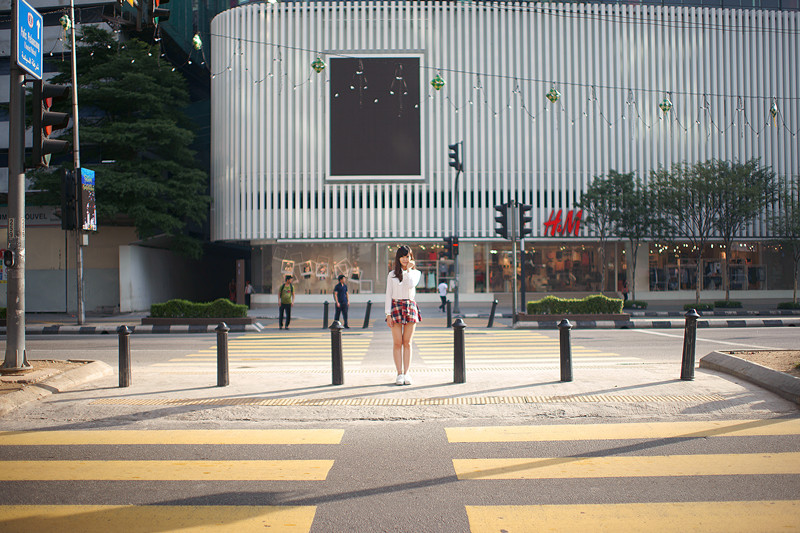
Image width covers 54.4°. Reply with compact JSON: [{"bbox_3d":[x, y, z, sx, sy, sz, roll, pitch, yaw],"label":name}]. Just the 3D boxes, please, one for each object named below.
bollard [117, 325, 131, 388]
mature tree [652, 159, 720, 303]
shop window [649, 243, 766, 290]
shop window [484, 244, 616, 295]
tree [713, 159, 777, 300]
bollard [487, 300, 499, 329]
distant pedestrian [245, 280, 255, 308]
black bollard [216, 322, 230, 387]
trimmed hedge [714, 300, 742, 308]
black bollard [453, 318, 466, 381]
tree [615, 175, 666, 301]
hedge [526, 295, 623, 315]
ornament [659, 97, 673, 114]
[{"bbox_3d":[-3.273,1.068,9.230,0.170,0.745,0.170,0,-2,-3],"label":"bollard"},{"bbox_3d":[13.538,-1.536,36.743,3.146,6.648,3.045,0,-2,0],"label":"mature tree"},{"bbox_3d":[19.242,0.000,48.500,7.485,2.994,0.250,0,-1,-4],"label":"shop window"},{"bbox_3d":[8.844,0.118,46.000,7.750,3.100,0.200,0,-2,-3],"label":"shop window"},{"bbox_3d":[18.686,-1.958,42.300,3.700,7.833,3.600,0,-1,-4],"label":"tree"},{"bbox_3d":[3.009,1.532,24.969,0.178,0.883,0.178,10,-2,0],"label":"bollard"},{"bbox_3d":[-8.709,1.667,45.000,0.420,1.678,0.500,0,-2,-28],"label":"distant pedestrian"},{"bbox_3d":[-2.104,1.049,9.250,0.175,0.765,0.175,0,-2,-3],"label":"black bollard"},{"bbox_3d":[17.419,2.024,41.209,1.269,0.294,1.066,0,-2,0],"label":"trimmed hedge"},{"bbox_3d":[0.721,1.019,9.380,0.175,0.780,0.175,0,-2,-3],"label":"black bollard"},{"bbox_3d":[13.145,-1.530,42.500,2.950,6.996,2.950,0,-1,-4],"label":"tree"},{"bbox_3d":[5.688,1.231,25.200,3.050,0.680,1.000,0,-2,-3],"label":"hedge"},{"bbox_3d":[8.816,-5.342,25.800,0.440,0.540,0.220,-1,-2,19],"label":"ornament"}]

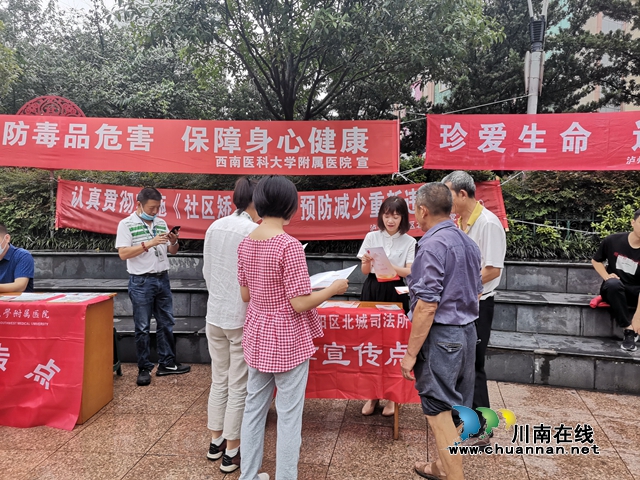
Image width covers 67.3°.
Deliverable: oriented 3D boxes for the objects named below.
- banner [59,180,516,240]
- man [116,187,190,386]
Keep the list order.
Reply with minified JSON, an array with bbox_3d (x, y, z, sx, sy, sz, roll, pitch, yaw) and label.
[{"bbox_3d":[-0.571,-0.415,6.610,6.216,0.820,0.070,1,1,2],"label":"banner"},{"bbox_3d":[-1.429,0.364,4.116,0.470,1.660,0.500,2,1,44],"label":"man"}]

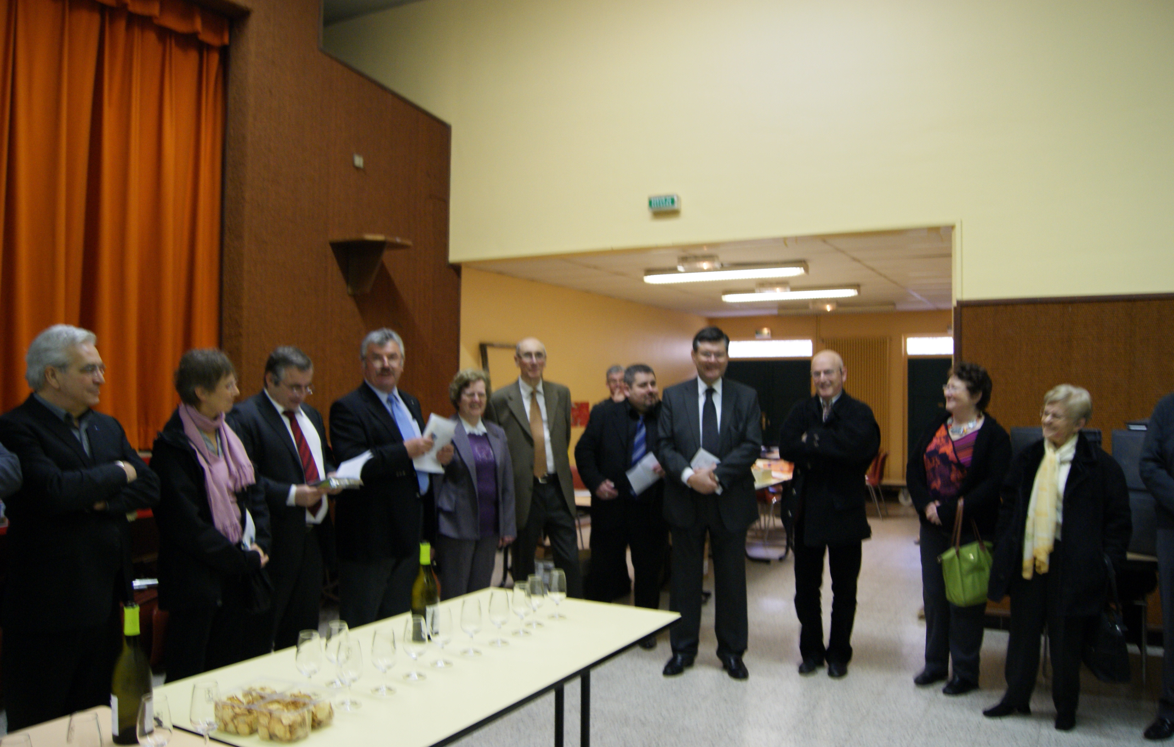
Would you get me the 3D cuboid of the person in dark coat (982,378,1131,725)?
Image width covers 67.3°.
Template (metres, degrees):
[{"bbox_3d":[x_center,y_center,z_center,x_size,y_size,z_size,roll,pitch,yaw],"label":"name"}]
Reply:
[{"bbox_3d":[2.196,0.834,4.149,0.560,1.538,0.400,-1,-3,43],"label":"person in dark coat"}]

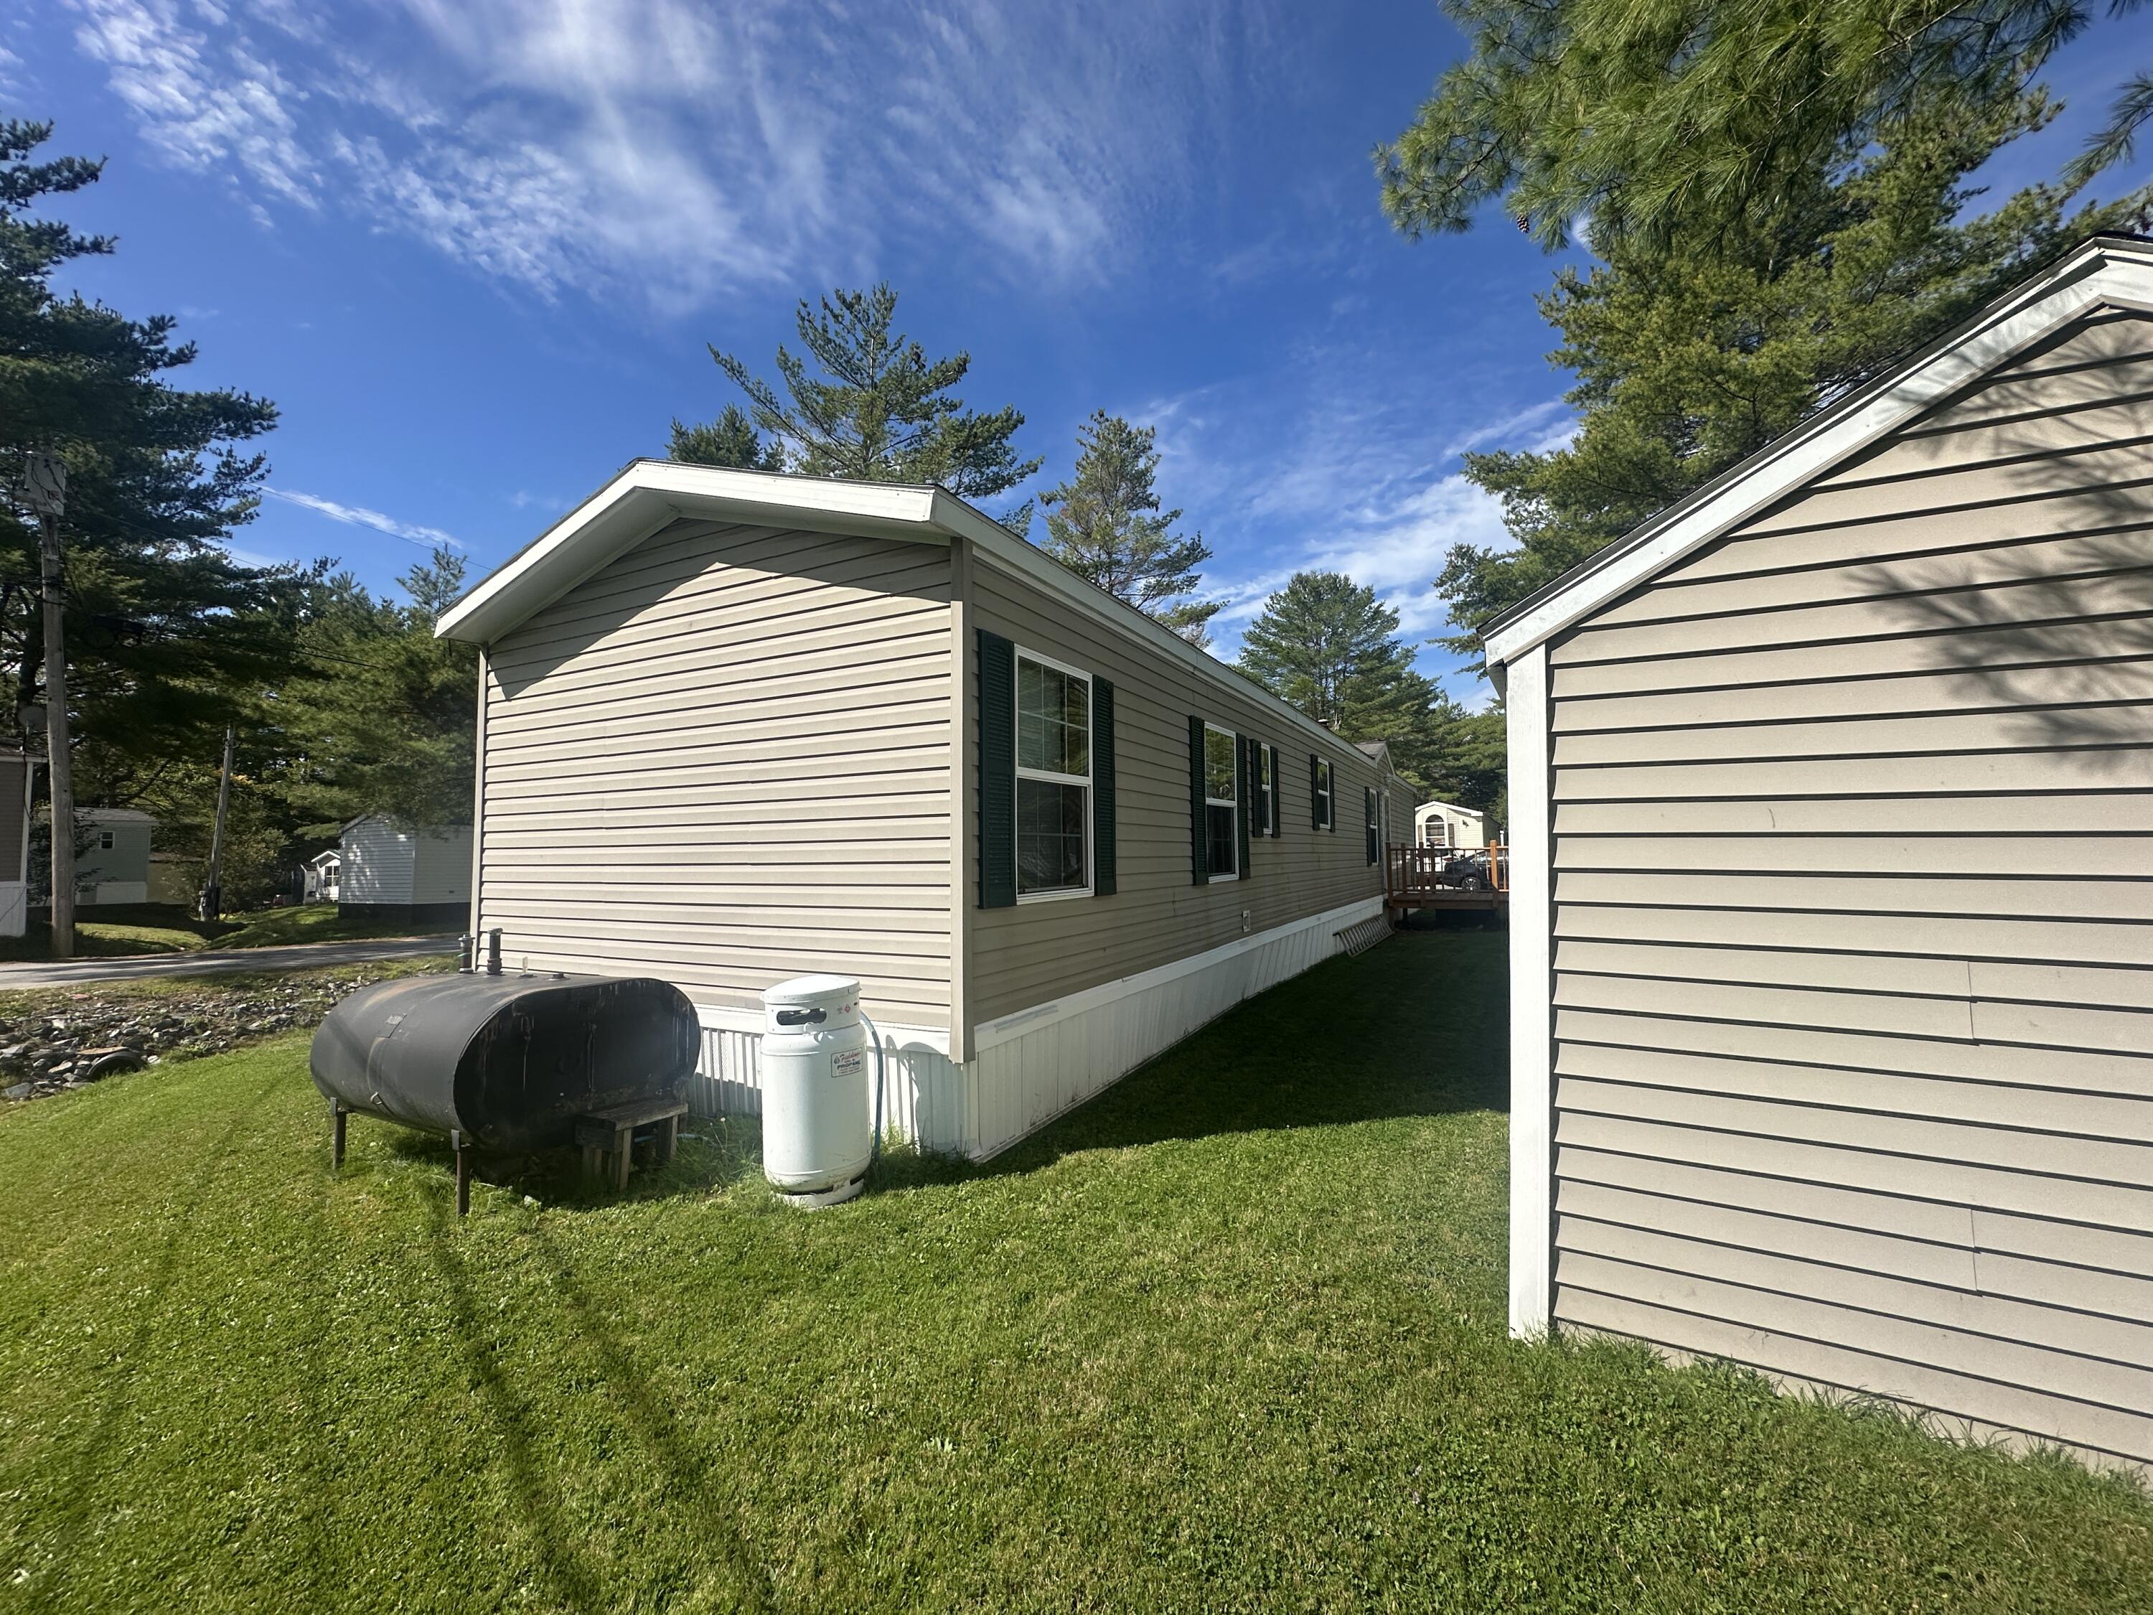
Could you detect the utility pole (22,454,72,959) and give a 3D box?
[{"bbox_3d":[-17.312,-1.790,14.923,0.500,8.700,0.500,-2,-4,27],"label":"utility pole"}]

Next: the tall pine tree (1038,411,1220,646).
[{"bbox_3d":[1.517,-4.524,26.570,5.800,15.540,5.800,-2,-4,27],"label":"tall pine tree"}]

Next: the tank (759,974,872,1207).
[{"bbox_3d":[-1.191,1.265,3.978,0.475,0.970,0.475,0,-3,-18],"label":"tank"}]

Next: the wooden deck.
[{"bbox_3d":[7.764,1.477,17.058,2.800,1.630,3.000,-2,-4,27],"label":"wooden deck"}]

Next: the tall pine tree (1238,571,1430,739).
[{"bbox_3d":[12.237,-3.476,40.581,9.000,15.168,9.000,-2,-4,27],"label":"tall pine tree"}]

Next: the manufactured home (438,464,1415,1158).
[{"bbox_3d":[2.069,0.321,13.714,4.161,3.723,19.898,-2,-4,27],"label":"manufactured home"}]

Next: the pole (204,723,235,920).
[{"bbox_3d":[-23.717,0.132,24.085,0.300,5.900,0.300,-2,-4,27],"label":"pole"}]

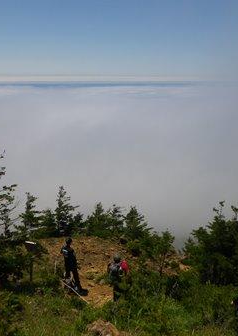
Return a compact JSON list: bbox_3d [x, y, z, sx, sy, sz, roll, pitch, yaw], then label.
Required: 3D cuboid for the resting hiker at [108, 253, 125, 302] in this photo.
[{"bbox_3d":[-0.110,3.520,11.550,0.520,1.680,0.420,0,15,0],"label":"resting hiker"}]

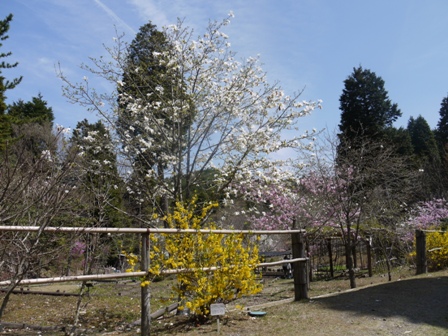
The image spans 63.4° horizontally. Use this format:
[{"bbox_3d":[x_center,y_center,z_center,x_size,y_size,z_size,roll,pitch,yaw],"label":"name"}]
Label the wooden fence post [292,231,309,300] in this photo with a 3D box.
[{"bbox_3d":[1.362,1.727,6.456,0.220,1.210,0.220,0,-9,0],"label":"wooden fence post"}]

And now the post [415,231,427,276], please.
[{"bbox_3d":[5.134,2.202,9.469,0.250,1.122,0.250,0,-9,0],"label":"post"}]

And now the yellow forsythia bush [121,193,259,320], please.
[{"bbox_3d":[-0.377,1.212,4.969,1.900,1.616,1.600,0,-9,0],"label":"yellow forsythia bush"}]

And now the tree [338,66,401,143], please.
[{"bbox_3d":[14.641,-1.821,36.778,6.200,18.011,6.000,0,-9,0],"label":"tree"}]

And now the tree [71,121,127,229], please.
[{"bbox_3d":[-8.341,1.030,24.151,3.800,8.973,3.600,0,-9,0],"label":"tree"}]

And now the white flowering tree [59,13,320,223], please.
[{"bbox_3d":[-0.647,-0.266,6.630,4.500,5.536,4.200,0,-9,0],"label":"white flowering tree"}]

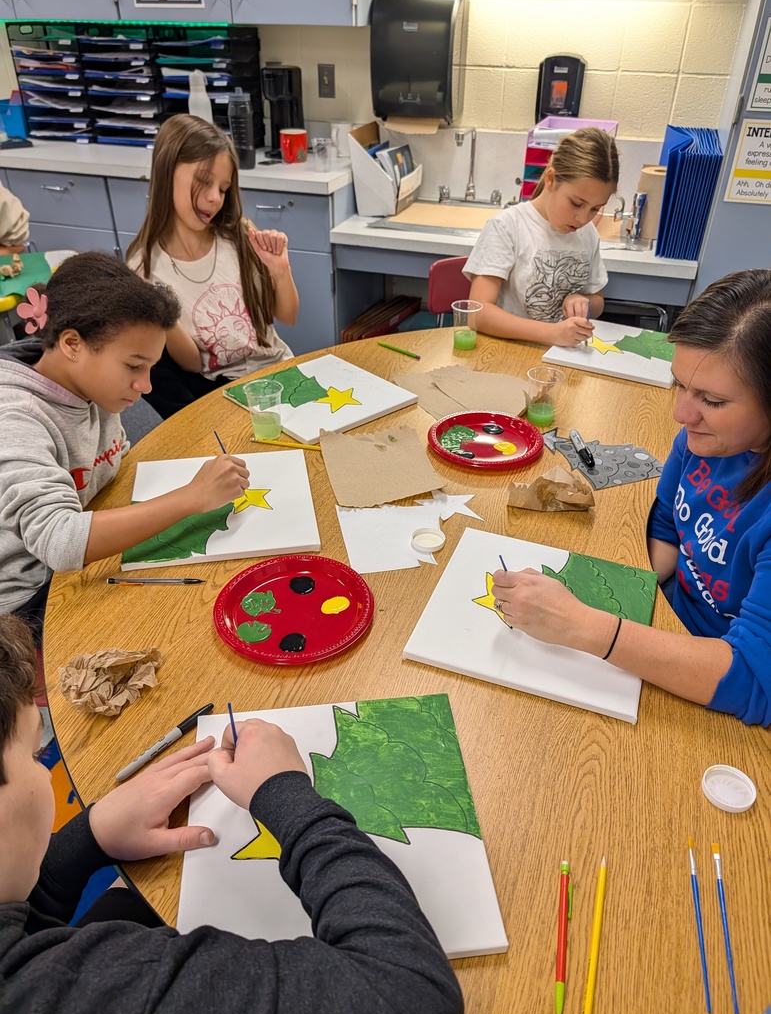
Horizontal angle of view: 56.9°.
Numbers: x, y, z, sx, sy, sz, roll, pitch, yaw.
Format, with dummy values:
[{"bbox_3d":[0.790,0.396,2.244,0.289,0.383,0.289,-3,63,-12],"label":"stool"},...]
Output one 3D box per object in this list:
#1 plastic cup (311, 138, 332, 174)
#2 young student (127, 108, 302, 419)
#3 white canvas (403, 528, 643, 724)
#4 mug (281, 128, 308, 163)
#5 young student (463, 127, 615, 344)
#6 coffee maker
[{"bbox_3d":[-0.231,-1.273,2.570,0.078,0.103,0.078,0,35,0],"label":"plastic cup"},{"bbox_3d":[-0.399,-0.283,1.795,0.440,1.230,0.560,-7,36,-10],"label":"young student"},{"bbox_3d":[0.224,0.152,1.035,0.305,0.016,0.305,13,37,17],"label":"white canvas"},{"bbox_3d":[-0.351,-1.376,2.712,0.101,0.105,0.133,8,36,11],"label":"mug"},{"bbox_3d":[0.451,-0.418,2.013,0.420,1.120,0.540,-22,41,-28],"label":"young student"},{"bbox_3d":[-0.403,-1.561,2.802,0.116,0.304,0.250,5,35,7],"label":"coffee maker"}]

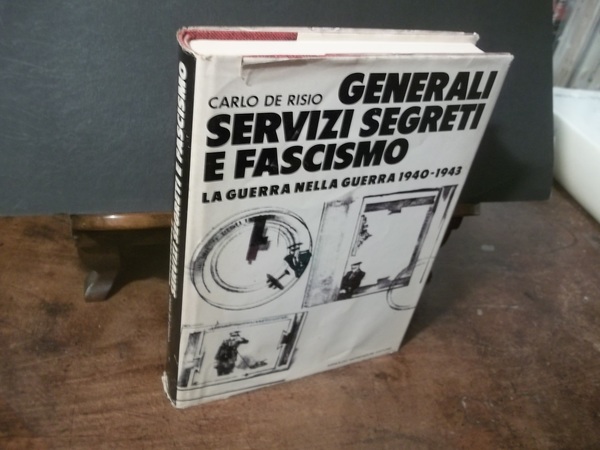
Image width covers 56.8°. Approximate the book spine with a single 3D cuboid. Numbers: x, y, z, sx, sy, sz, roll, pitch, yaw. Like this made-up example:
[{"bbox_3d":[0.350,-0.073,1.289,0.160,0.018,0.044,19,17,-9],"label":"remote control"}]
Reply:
[{"bbox_3d":[-0.059,0.016,0.284,0.013,0.220,0.027,-8,40,-25],"label":"book spine"}]

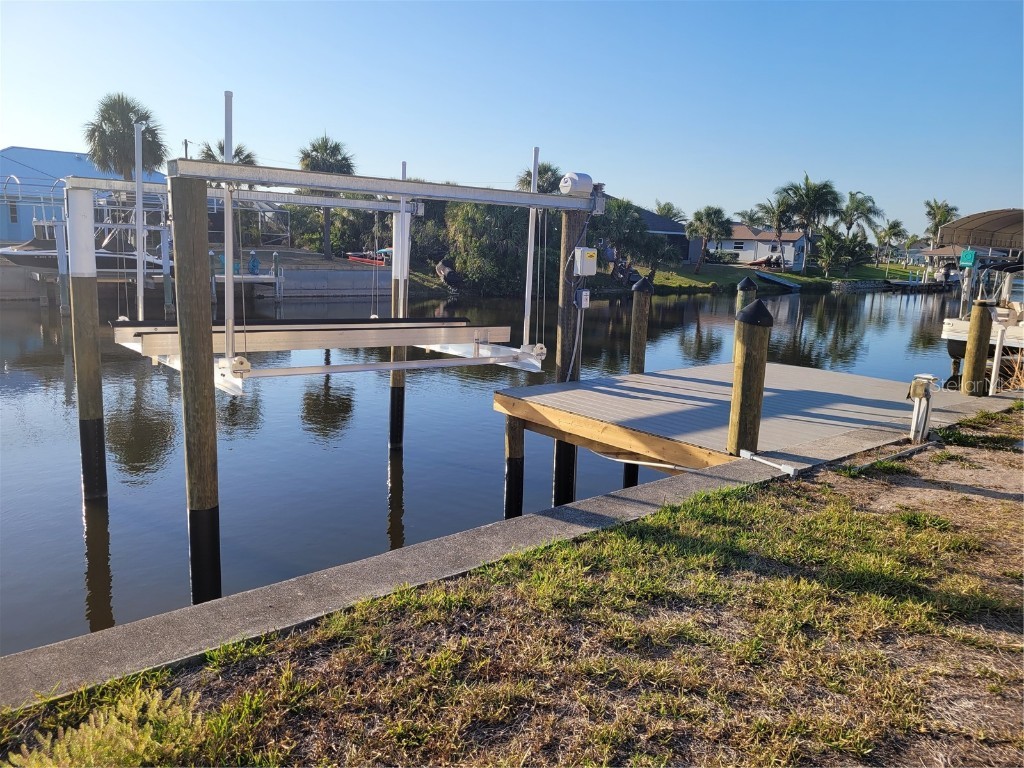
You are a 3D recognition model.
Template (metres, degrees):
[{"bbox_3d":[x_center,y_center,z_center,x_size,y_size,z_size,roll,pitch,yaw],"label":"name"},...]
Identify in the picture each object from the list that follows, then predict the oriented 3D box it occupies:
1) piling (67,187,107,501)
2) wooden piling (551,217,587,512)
[{"bbox_3d":[-4.558,-0.370,8.282,0.300,3.375,0.300,-3,12,-29],"label":"piling"},{"bbox_3d":[0.643,-0.192,8.566,0.270,3.381,0.270,3,10,4],"label":"wooden piling"}]

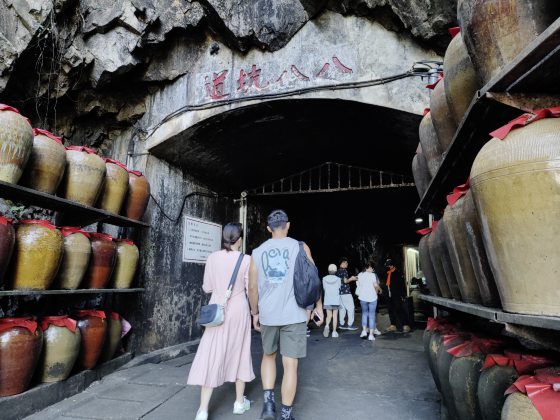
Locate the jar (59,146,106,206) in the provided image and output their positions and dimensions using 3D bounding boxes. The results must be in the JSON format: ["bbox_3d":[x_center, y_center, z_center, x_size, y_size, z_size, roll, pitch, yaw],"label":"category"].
[{"bbox_3d":[-2.087,-0.354,4.102,0.435,0.580,0.435,0,-11,0],"label":"jar"}]

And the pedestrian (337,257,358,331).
[{"bbox_3d":[1.602,2.001,9.375,0.480,1.700,0.480,-1,-11,3],"label":"pedestrian"}]

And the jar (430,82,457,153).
[{"bbox_3d":[1.155,-0.628,2.423,0.390,0.610,0.390,0,-11,0],"label":"jar"}]

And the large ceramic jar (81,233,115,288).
[{"bbox_3d":[-2.023,0.570,4.340,0.360,0.617,0.360,0,-11,0],"label":"large ceramic jar"}]

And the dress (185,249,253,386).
[{"bbox_3d":[-0.515,0.922,3.387,0.570,1.120,0.420,-1,-11,4],"label":"dress"}]

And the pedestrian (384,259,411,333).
[{"bbox_3d":[2.794,2.023,9.234,0.460,1.680,0.480,4,-11,-18],"label":"pedestrian"}]

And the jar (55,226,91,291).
[{"bbox_3d":[-2.093,0.485,3.905,0.360,0.619,0.360,0,-11,0],"label":"jar"}]

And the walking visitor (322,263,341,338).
[{"bbox_3d":[1.092,1.922,8.235,0.430,1.500,0.350,-2,-11,8],"label":"walking visitor"}]

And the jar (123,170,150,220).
[{"bbox_3d":[-1.917,-0.184,5.167,0.350,0.647,0.350,0,-11,0],"label":"jar"}]

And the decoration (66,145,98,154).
[{"bbox_3d":[-2.050,-0.604,4.057,0.310,0.090,0.320,0,-11,0],"label":"decoration"}]

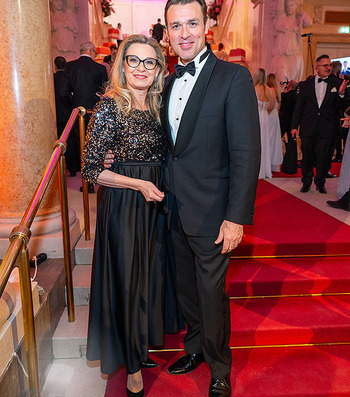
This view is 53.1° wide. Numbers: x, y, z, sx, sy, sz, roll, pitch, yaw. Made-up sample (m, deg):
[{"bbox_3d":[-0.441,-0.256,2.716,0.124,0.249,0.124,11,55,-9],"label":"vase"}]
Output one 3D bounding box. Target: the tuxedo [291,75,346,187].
[{"bbox_3d":[1.892,-0.881,4.635,0.700,1.460,0.380,4,14,12],"label":"tuxedo"}]

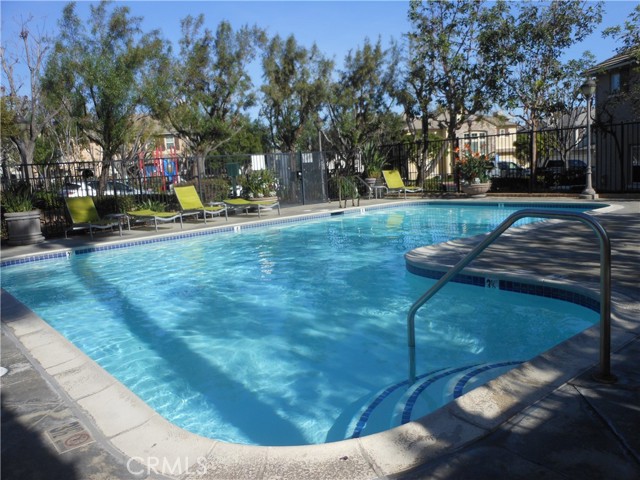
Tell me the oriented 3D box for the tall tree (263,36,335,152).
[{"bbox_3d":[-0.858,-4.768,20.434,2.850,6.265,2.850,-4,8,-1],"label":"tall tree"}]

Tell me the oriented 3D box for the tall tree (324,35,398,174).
[{"bbox_3d":[1.666,-4.693,19.963,2.900,5.908,2.900,-3,8,5],"label":"tall tree"}]

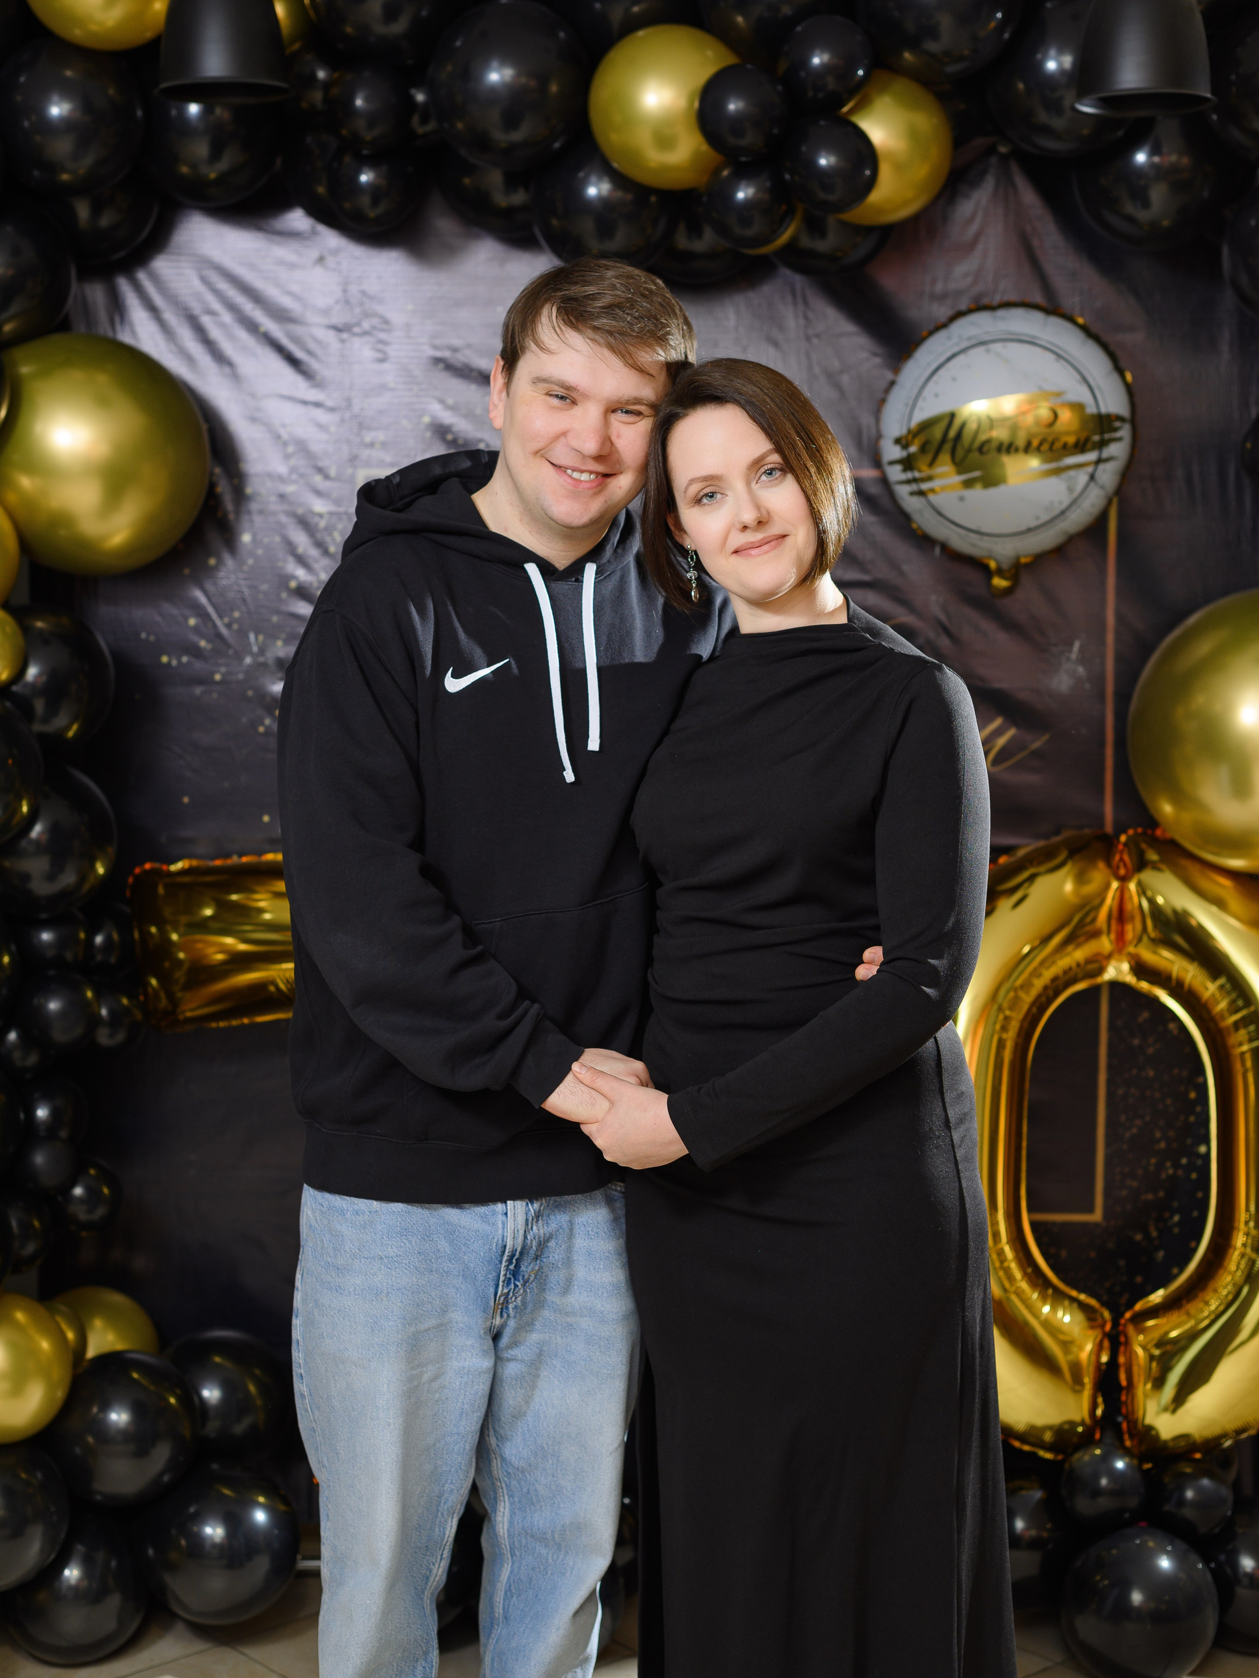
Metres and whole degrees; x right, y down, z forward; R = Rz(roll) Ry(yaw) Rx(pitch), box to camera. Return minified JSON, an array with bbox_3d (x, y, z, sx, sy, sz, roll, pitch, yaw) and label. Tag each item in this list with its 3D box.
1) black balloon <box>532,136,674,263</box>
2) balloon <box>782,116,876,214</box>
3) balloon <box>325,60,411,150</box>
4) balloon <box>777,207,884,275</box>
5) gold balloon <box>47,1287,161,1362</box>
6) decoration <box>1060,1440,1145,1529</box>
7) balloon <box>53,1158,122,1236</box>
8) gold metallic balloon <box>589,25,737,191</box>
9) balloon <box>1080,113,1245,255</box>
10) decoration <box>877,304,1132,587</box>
[{"bbox_3d":[-0.036,-0.861,3.514,0.192,0.192,0.198,0,6,0],"label":"black balloon"},{"bbox_3d":[0.261,-0.882,3.430,0.124,0.129,0.124,0,6,0],"label":"balloon"},{"bbox_3d":[-0.344,-0.968,3.461,0.114,0.118,0.114,0,6,0],"label":"balloon"},{"bbox_3d":[0.257,-0.827,3.400,0.185,0.191,0.185,0,6,4],"label":"balloon"},{"bbox_3d":[-0.761,0.732,3.703,0.200,0.204,0.200,0,6,4],"label":"gold balloon"},{"bbox_3d":[0.649,0.887,3.595,0.115,0.120,0.115,0,6,0],"label":"decoration"},{"bbox_3d":[-0.770,0.508,3.727,0.104,0.108,0.104,0,6,0],"label":"balloon"},{"bbox_3d":[0.044,-0.950,3.402,0.193,0.210,0.208,0,6,0],"label":"gold metallic balloon"},{"bbox_3d":[0.713,-0.899,3.530,0.220,0.214,0.223,0,6,0],"label":"balloon"},{"bbox_3d":[0.509,-0.542,3.547,0.345,0.369,0.160,0,6,4],"label":"decoration"}]

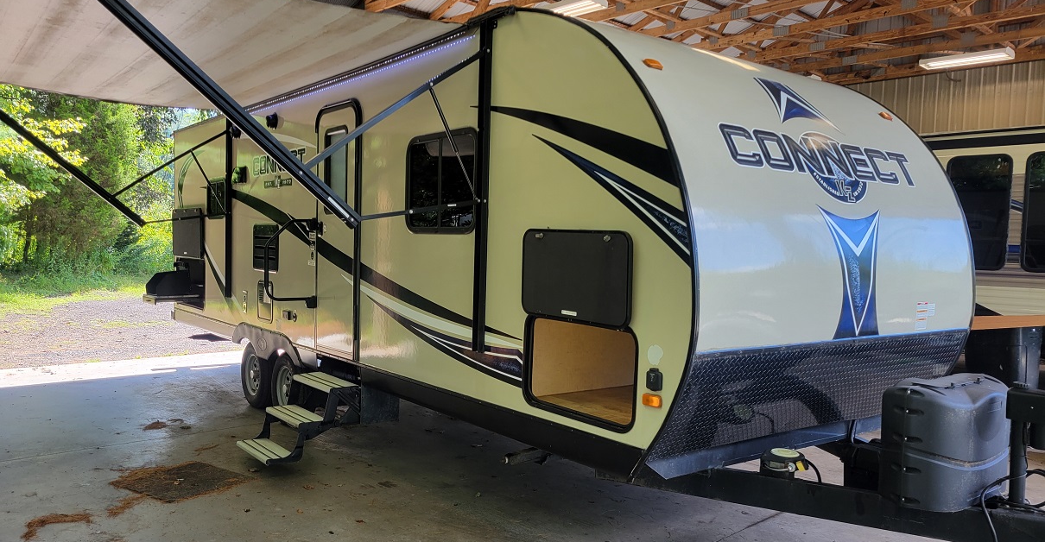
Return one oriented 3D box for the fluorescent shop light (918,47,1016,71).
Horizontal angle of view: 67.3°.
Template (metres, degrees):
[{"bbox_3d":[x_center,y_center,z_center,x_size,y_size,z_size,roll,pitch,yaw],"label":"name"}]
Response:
[{"bbox_3d":[6.874,-3.301,12.170,0.360,0.115,1.230,-1,4,-42],"label":"fluorescent shop light"}]

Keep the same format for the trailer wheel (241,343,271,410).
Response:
[{"bbox_3d":[-2.572,1.031,7.804,0.210,0.655,0.660,-1,4,-37],"label":"trailer wheel"}]

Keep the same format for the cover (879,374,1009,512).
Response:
[{"bbox_3d":[1.946,0.763,3.579,0.610,0.550,0.365,-1,4,-37],"label":"cover"}]

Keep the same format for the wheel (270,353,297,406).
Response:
[{"bbox_3d":[-2.044,1.059,7.115,0.210,0.655,0.660,-1,4,-37],"label":"wheel"}]

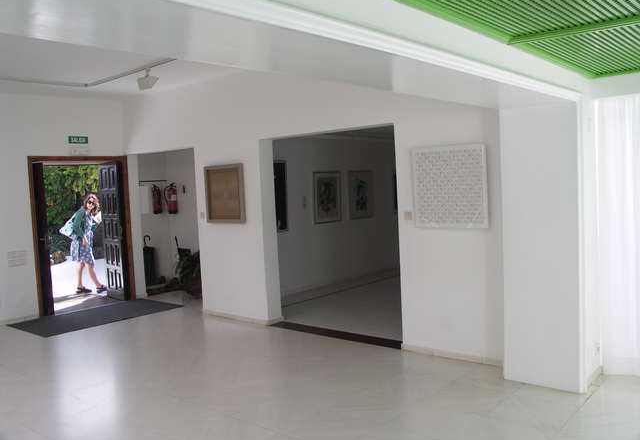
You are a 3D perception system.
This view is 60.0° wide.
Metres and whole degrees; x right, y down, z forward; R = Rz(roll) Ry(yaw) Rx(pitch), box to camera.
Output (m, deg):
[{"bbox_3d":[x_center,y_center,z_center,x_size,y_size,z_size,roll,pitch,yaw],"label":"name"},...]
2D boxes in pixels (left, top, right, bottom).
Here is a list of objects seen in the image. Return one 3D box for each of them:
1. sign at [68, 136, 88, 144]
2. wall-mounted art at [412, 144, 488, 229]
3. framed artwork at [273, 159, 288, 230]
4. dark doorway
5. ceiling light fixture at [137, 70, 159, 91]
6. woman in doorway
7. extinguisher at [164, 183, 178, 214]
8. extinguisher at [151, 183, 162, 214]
[{"bbox_3d":[-3.484,-1.146,8.004,0.020,0.101,0.287,1,5,42],"label":"sign"},{"bbox_3d":[1.179,-0.296,5.067,0.684,0.743,0.055,1,5,38],"label":"wall-mounted art"},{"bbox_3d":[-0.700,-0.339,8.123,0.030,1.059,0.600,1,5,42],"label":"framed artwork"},{"bbox_3d":[-3.470,0.185,8.159,0.150,2.214,1.445,1,5,42],"label":"dark doorway"},{"bbox_3d":[-1.907,-1.555,6.138,0.190,0.240,0.200,1,5,41],"label":"ceiling light fixture"},{"bbox_3d":[-3.840,0.408,9.242,0.540,1.630,0.440,-2,4,6],"label":"woman in doorway"},{"bbox_3d":[-2.439,-0.349,9.130,0.190,0.515,0.170,1,5,38],"label":"extinguisher"},{"bbox_3d":[-2.673,-0.336,9.084,0.170,0.500,0.170,1,5,42],"label":"extinguisher"}]

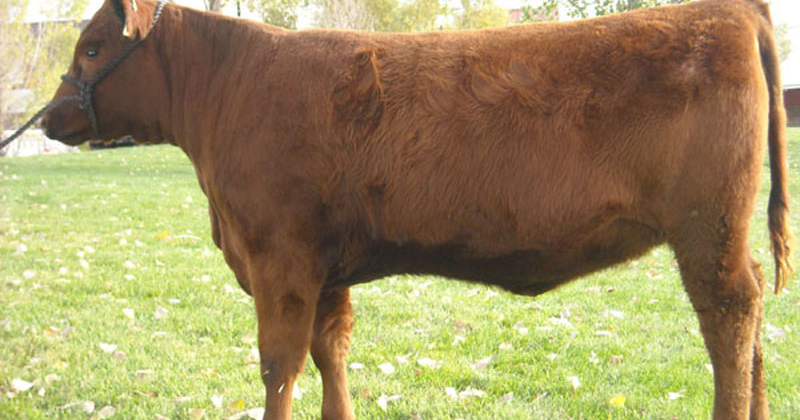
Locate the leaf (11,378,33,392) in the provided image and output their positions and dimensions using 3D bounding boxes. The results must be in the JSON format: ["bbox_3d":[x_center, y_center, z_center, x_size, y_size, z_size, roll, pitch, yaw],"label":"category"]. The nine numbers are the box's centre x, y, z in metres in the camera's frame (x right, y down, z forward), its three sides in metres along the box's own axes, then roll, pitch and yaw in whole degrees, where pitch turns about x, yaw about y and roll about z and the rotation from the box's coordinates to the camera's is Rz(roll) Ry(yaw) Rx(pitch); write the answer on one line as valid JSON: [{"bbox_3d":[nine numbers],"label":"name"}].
[{"bbox_3d":[-1.295,0.603,6.033,0.065,0.034,0.049,-1,3,0],"label":"leaf"}]

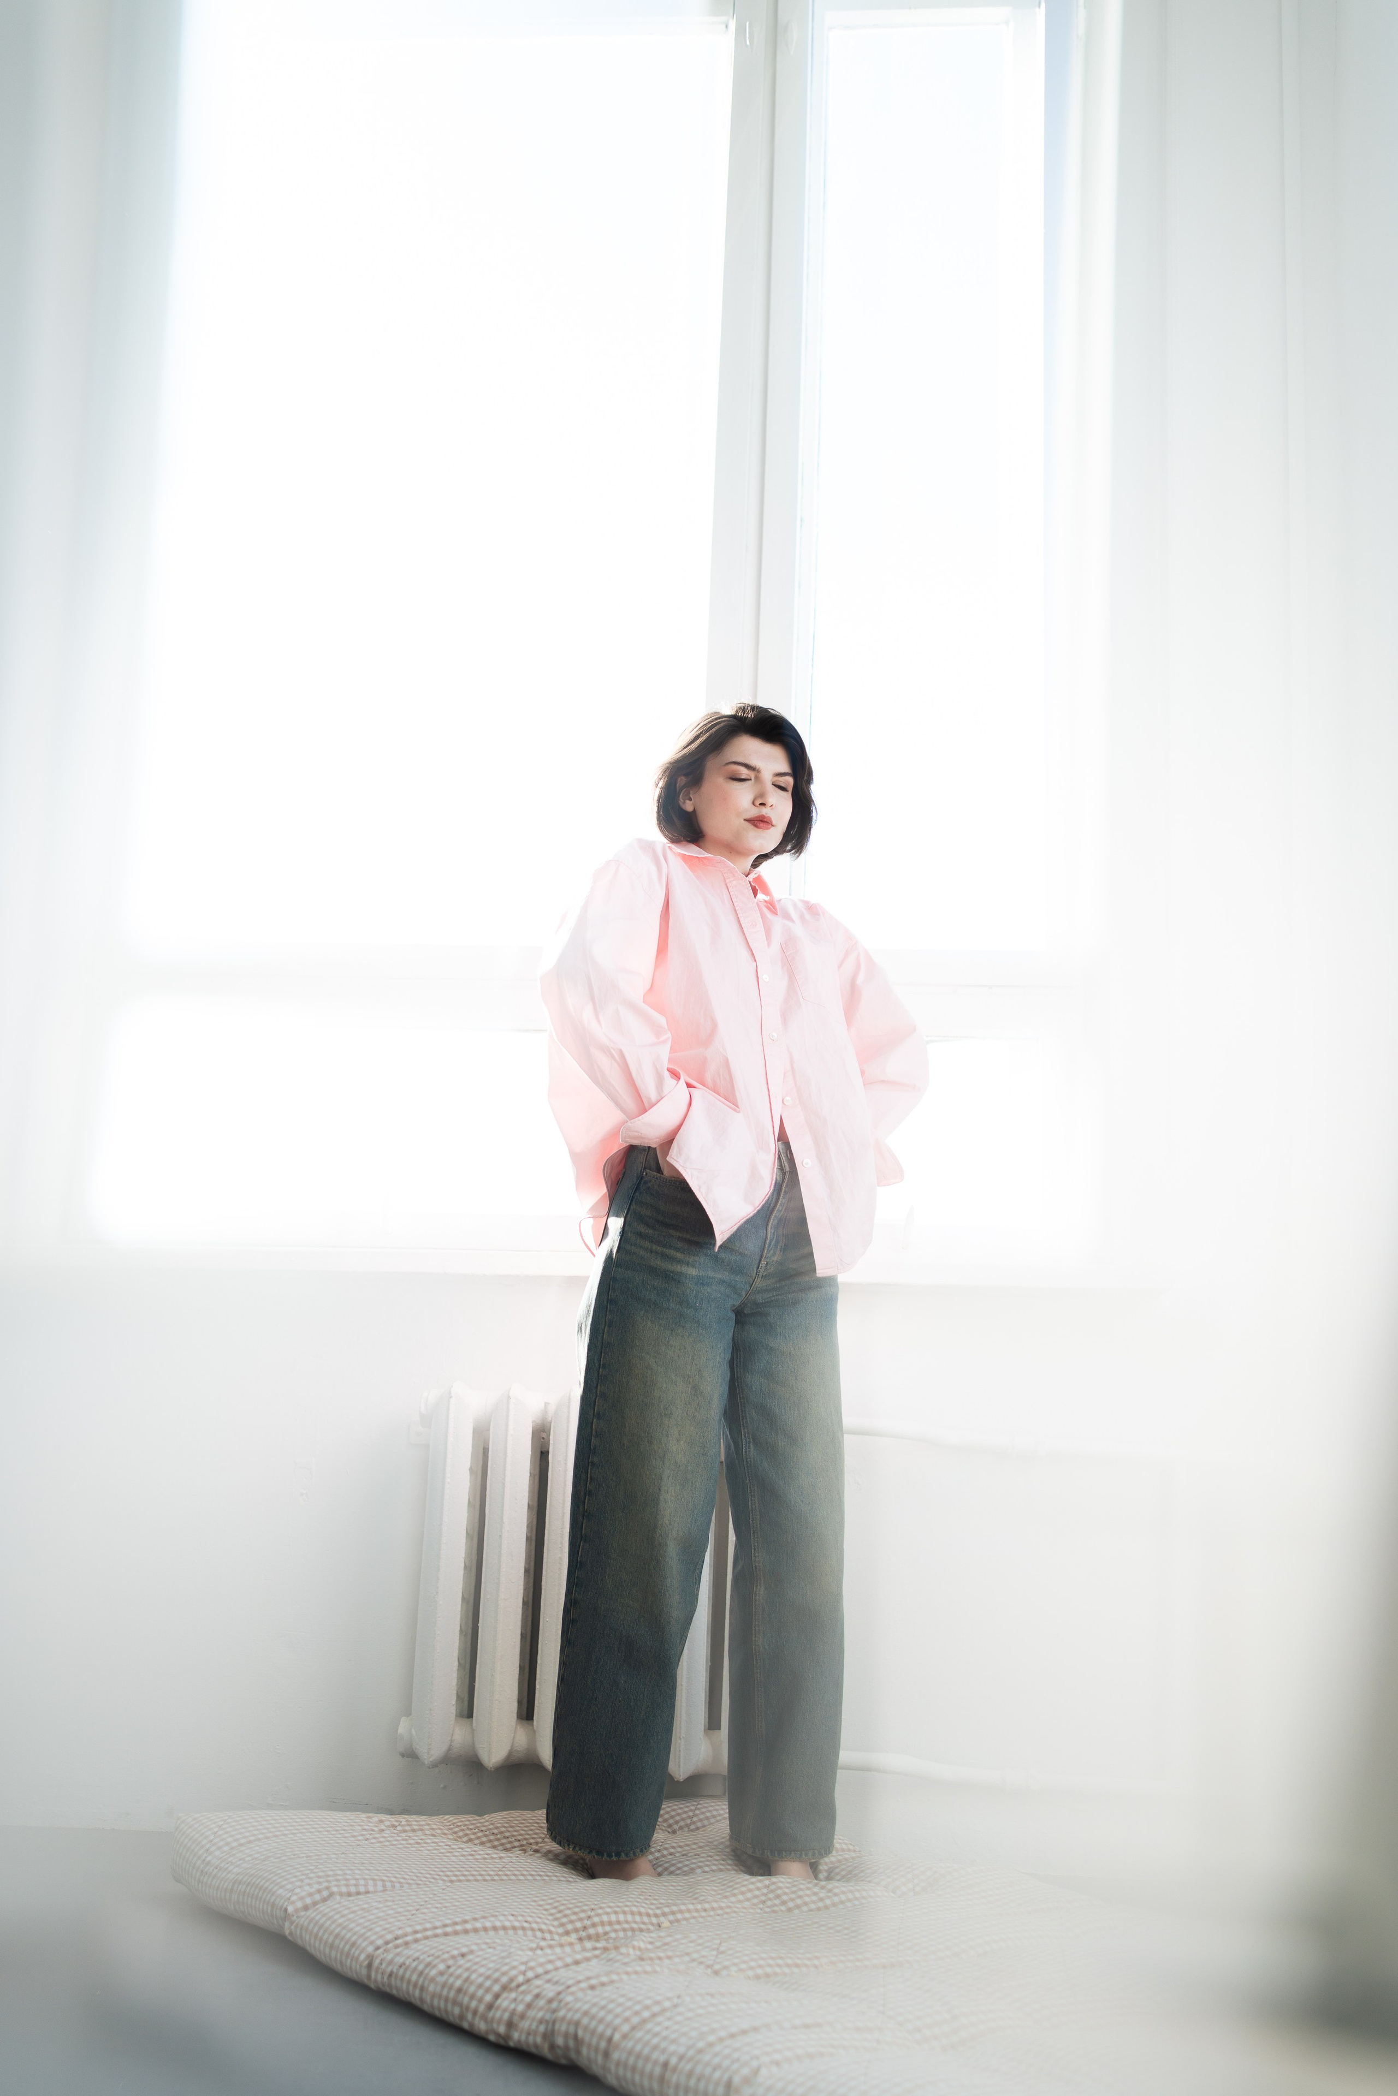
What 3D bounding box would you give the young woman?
[{"bbox_3d":[0.050,0.322,2.922,0.570,1.683,0.370,5,-9,-27],"label":"young woman"}]

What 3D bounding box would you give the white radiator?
[{"bbox_3d":[-0.139,0.831,3.222,0.655,0.587,0.140,1,-8,5],"label":"white radiator"}]

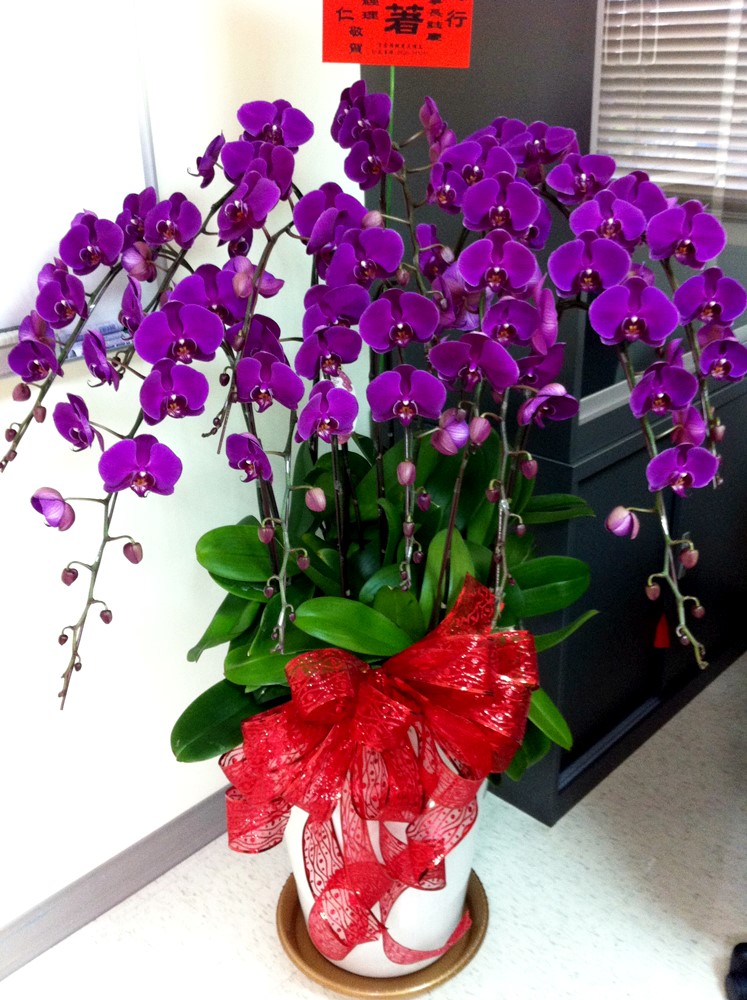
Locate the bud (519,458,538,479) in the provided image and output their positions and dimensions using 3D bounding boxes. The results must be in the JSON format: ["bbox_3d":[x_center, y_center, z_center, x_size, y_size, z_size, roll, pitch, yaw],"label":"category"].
[{"bbox_3d":[0.173,-0.034,1.130,0.021,0.022,0.021,-2,25,0],"label":"bud"}]

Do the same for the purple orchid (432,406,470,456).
[{"bbox_3d":[0.093,-0.083,1.220,0.042,0.050,0.041,14,7,-29],"label":"purple orchid"}]

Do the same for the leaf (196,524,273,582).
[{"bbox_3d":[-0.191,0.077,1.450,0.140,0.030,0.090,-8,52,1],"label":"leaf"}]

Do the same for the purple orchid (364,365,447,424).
[{"bbox_3d":[0.038,-0.121,1.170,0.092,0.072,0.040,-2,26,-1],"label":"purple orchid"}]

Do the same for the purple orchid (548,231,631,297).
[{"bbox_3d":[0.236,-0.260,1.110,0.089,0.071,0.035,2,25,7],"label":"purple orchid"}]

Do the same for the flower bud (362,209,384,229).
[{"bbox_3d":[0.000,-0.354,1.270,0.027,0.026,0.027,-1,22,1],"label":"flower bud"}]

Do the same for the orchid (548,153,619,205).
[{"bbox_3d":[0.266,-0.408,1.290,0.088,0.067,0.040,-12,18,11],"label":"orchid"}]

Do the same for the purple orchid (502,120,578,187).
[{"bbox_3d":[0.217,-0.457,1.330,0.099,0.080,0.042,3,23,8],"label":"purple orchid"}]

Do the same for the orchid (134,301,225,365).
[{"bbox_3d":[-0.227,-0.196,1.180,0.102,0.072,0.043,-8,27,-9],"label":"orchid"}]

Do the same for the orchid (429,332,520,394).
[{"bbox_3d":[0.116,-0.157,1.160,0.102,0.066,0.043,6,30,2],"label":"orchid"}]

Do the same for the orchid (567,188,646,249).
[{"bbox_3d":[0.287,-0.342,1.240,0.094,0.074,0.040,-4,19,12],"label":"orchid"}]

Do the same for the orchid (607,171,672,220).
[{"bbox_3d":[0.340,-0.387,1.300,0.089,0.077,0.040,18,23,6],"label":"orchid"}]

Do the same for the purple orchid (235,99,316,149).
[{"bbox_3d":[-0.122,-0.467,1.260,0.094,0.064,0.042,12,28,-11],"label":"purple orchid"}]

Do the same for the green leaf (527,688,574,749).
[{"bbox_3d":[0.263,0.325,1.500,0.085,0.065,0.050,12,28,27],"label":"green leaf"}]

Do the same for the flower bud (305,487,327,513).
[{"bbox_3d":[-0.069,-0.001,1.200,0.024,0.030,0.024,-10,15,3],"label":"flower bud"}]

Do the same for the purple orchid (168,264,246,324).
[{"bbox_3d":[-0.203,-0.252,1.250,0.100,0.085,0.045,-8,15,-4],"label":"purple orchid"}]

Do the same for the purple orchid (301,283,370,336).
[{"bbox_3d":[-0.047,-0.240,1.280,0.086,0.074,0.042,-21,27,1],"label":"purple orchid"}]

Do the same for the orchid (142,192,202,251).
[{"bbox_3d":[-0.264,-0.367,1.330,0.079,0.074,0.040,14,14,21],"label":"orchid"}]

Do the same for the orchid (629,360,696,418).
[{"bbox_3d":[0.342,-0.130,1.190,0.084,0.074,0.045,-2,18,16],"label":"orchid"}]

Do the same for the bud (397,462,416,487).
[{"bbox_3d":[0.037,-0.030,1.150,0.022,0.026,0.022,-2,25,0],"label":"bud"}]

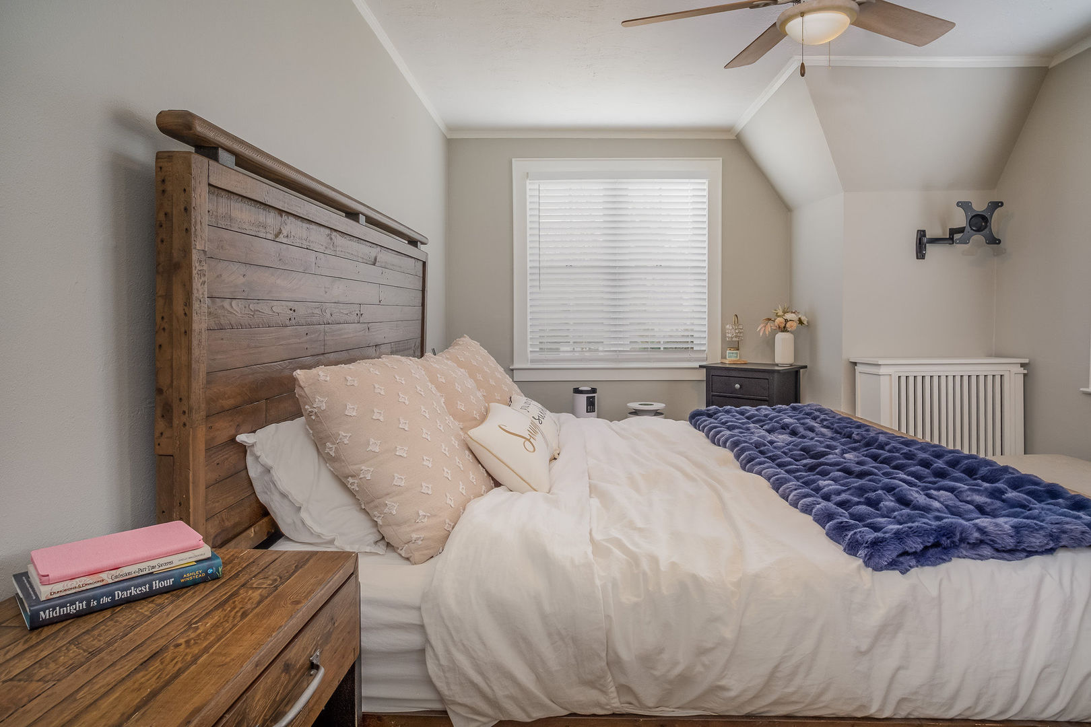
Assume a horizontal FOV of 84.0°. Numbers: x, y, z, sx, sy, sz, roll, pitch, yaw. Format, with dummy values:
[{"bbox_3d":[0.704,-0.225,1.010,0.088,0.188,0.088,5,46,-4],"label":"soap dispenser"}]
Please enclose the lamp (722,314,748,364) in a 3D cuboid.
[{"bbox_3d":[1.282,-0.165,4.110,0.168,0.337,0.155,2,4,35],"label":"lamp"}]

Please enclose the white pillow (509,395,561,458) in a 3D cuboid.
[{"bbox_3d":[-0.037,0.247,2.635,0.140,0.310,0.450,-40,-2,4],"label":"white pillow"}]

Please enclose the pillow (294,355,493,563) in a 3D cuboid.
[{"bbox_3d":[-0.363,0.223,1.730,0.190,0.560,0.610,-30,-3,14],"label":"pillow"}]

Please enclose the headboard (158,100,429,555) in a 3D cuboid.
[{"bbox_3d":[-0.727,0.190,2.310,0.085,1.560,2.070,0,3,2],"label":"headboard"}]

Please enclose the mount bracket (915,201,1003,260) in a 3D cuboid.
[{"bbox_3d":[2.306,-0.740,3.385,0.340,0.300,0.240,0,4,7],"label":"mount bracket"}]

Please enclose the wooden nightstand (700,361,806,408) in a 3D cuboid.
[{"bbox_3d":[1.285,0.391,3.787,0.510,0.750,0.380,2,3,40],"label":"wooden nightstand"}]

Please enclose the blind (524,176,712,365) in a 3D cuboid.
[{"bbox_3d":[0.494,-0.629,4.140,1.240,1.280,0.060,0,1,-1],"label":"blind"}]

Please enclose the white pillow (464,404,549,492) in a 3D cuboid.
[{"bbox_3d":[-0.098,0.263,2.000,0.290,0.130,0.460,38,4,-1],"label":"white pillow"}]

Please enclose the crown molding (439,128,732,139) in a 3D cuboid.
[{"bbox_3d":[0.324,-1.632,4.308,2.060,0.055,0.045,0,3,2],"label":"crown molding"}]

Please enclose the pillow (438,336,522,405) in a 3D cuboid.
[{"bbox_3d":[-0.328,0.139,2.875,0.190,0.550,0.600,-33,2,15],"label":"pillow"}]

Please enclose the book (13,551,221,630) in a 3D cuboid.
[{"bbox_3d":[-0.664,0.333,0.949,0.162,0.029,0.237,3,5,43],"label":"book"}]

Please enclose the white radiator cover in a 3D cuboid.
[{"bbox_3d":[2.115,0.419,3.285,0.800,0.880,0.280,0,3,-3],"label":"white radiator cover"}]

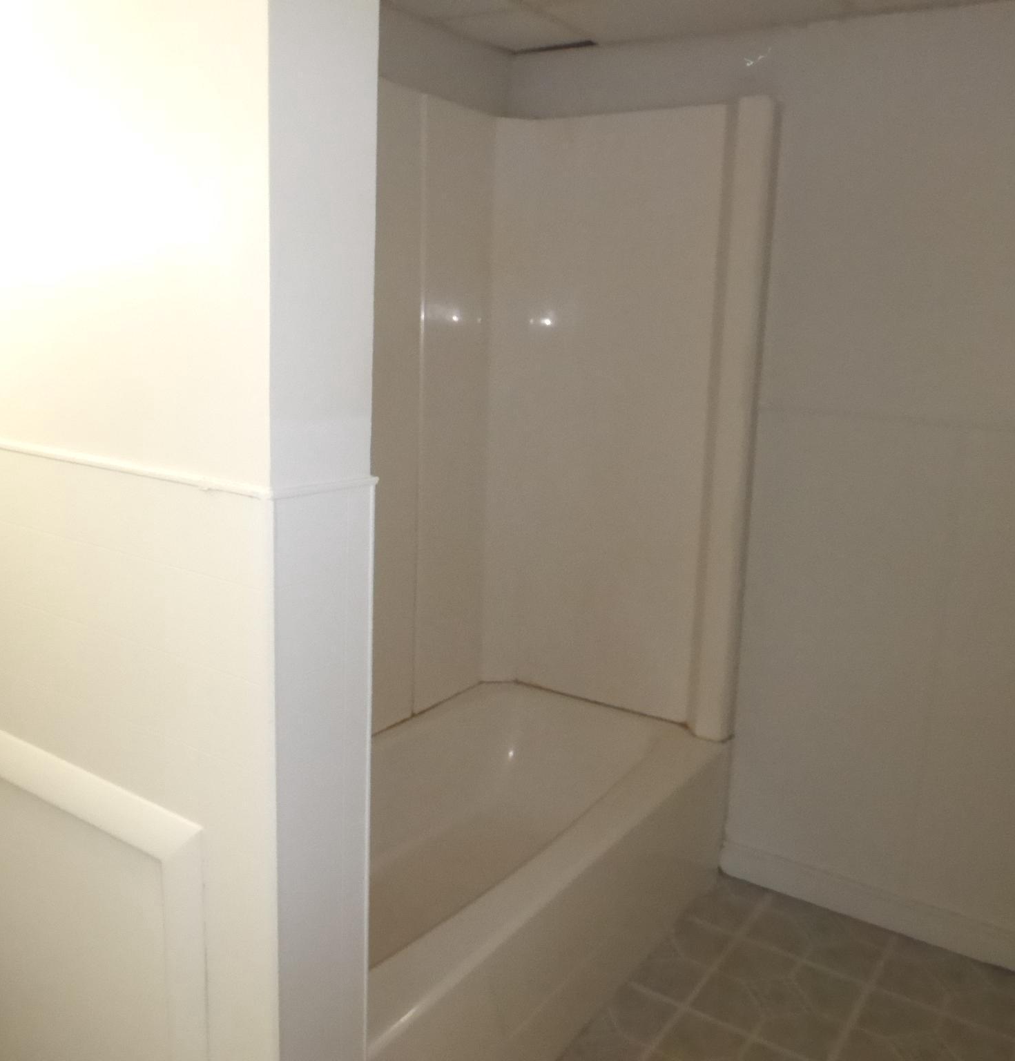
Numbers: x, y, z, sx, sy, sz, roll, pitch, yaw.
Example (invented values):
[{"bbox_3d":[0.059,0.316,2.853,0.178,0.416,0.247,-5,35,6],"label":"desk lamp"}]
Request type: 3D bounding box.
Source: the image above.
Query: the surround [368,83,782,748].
[{"bbox_3d":[-0.126,-0.159,1.954,0.759,1.535,1.490,10,15,33],"label":"surround"}]

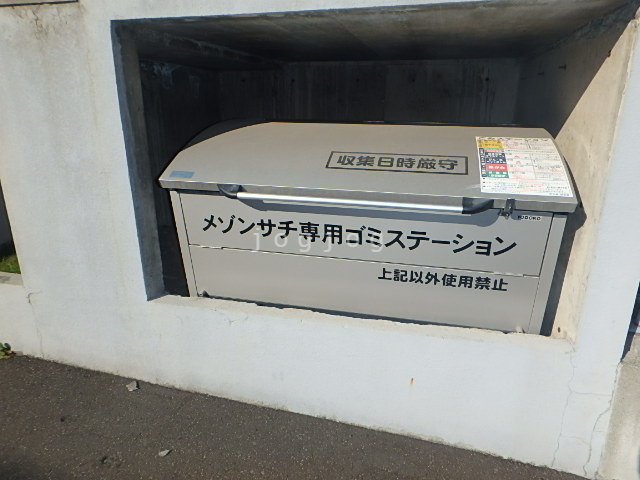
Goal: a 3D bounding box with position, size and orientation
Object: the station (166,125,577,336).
[{"bbox_3d":[0.189,-0.109,2.082,1.660,0.871,0.813,4,18,13],"label":"station"}]

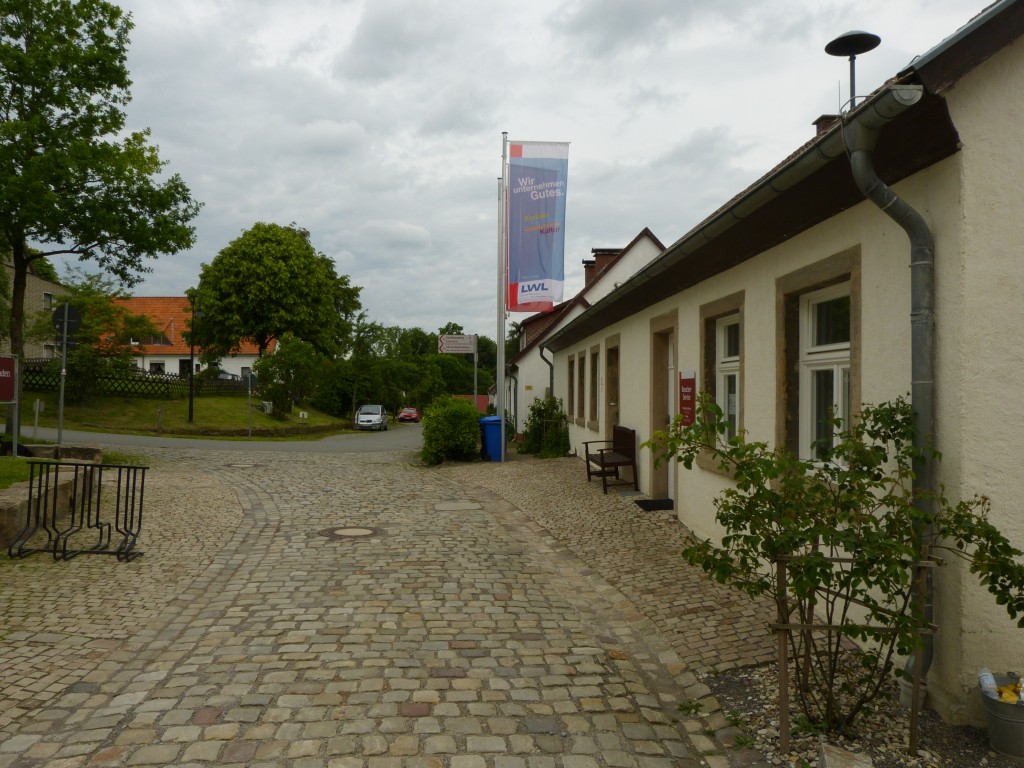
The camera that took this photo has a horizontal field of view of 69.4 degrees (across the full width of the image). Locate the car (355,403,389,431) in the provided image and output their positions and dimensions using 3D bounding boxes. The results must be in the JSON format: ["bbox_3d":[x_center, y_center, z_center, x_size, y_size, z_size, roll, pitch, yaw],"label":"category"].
[{"bbox_3d":[-9.422,2.208,50.152,1.780,1.660,4.300,0,0,-3],"label":"car"}]

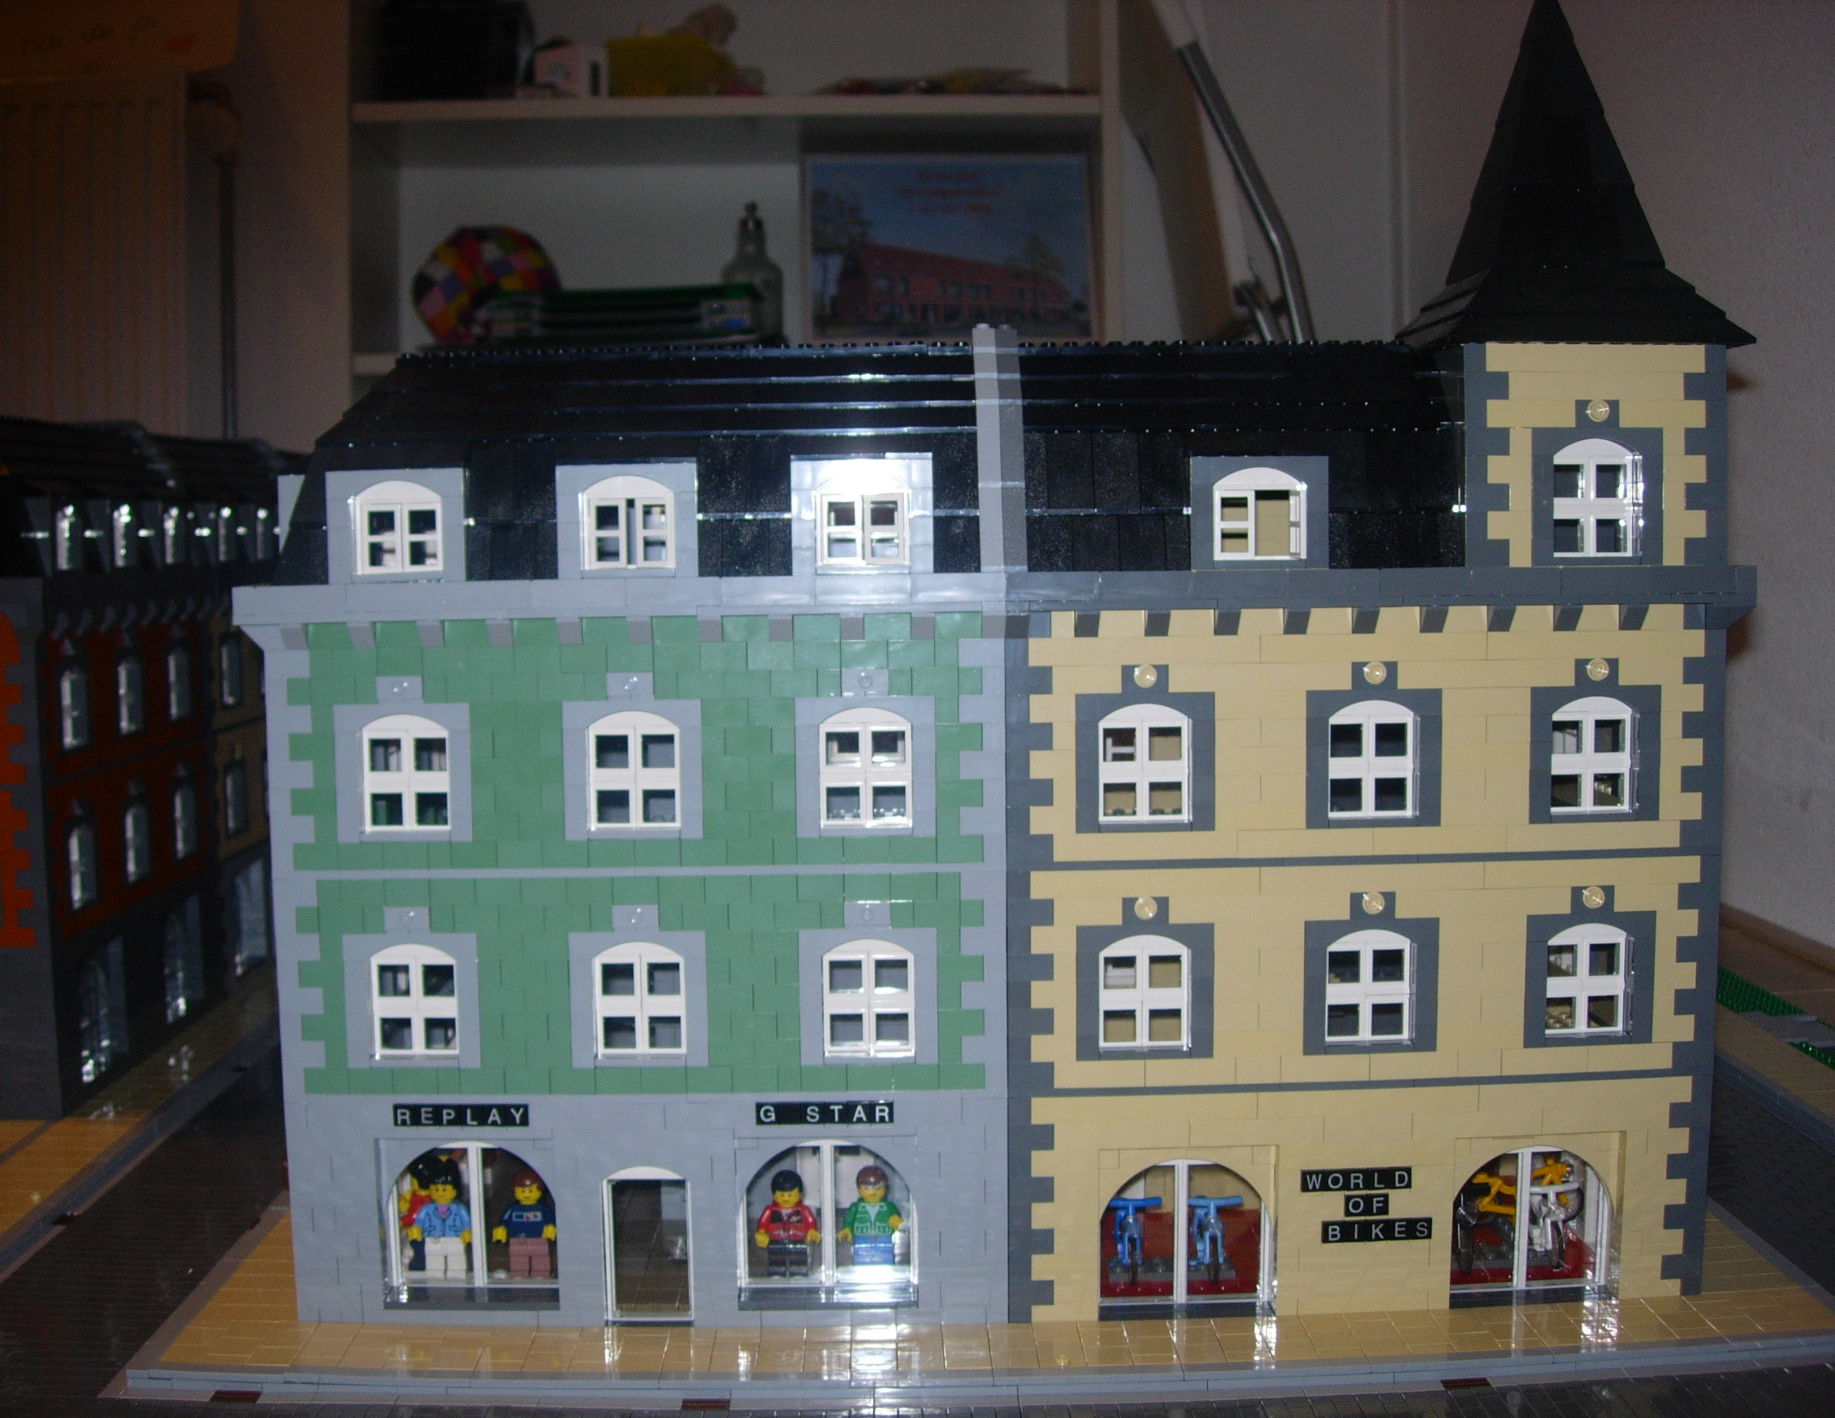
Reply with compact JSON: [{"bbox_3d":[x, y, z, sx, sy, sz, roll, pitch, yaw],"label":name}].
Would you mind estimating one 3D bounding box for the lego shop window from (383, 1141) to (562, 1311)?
[{"bbox_3d":[-0.157,0.181,0.735,0.064,0.060,0.010,-1,4,-1],"label":"lego shop window"}]

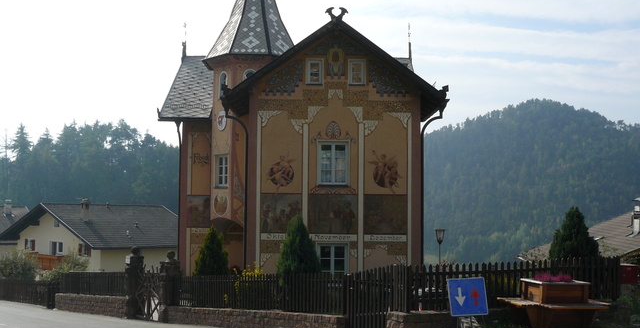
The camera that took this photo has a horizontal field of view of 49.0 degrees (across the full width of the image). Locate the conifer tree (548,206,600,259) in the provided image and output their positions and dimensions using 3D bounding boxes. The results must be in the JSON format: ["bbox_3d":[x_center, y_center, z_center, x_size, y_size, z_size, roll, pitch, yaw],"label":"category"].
[{"bbox_3d":[5.151,2.014,14.215,1.040,2.304,1.040,1,-3,0],"label":"conifer tree"}]

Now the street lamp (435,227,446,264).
[{"bbox_3d":[4.259,3.889,24.828,0.340,3.187,0.340,1,-3,0],"label":"street lamp"}]

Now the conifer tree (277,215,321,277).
[{"bbox_3d":[-0.434,2.069,13.808,0.920,2.149,0.920,1,-3,0],"label":"conifer tree"}]

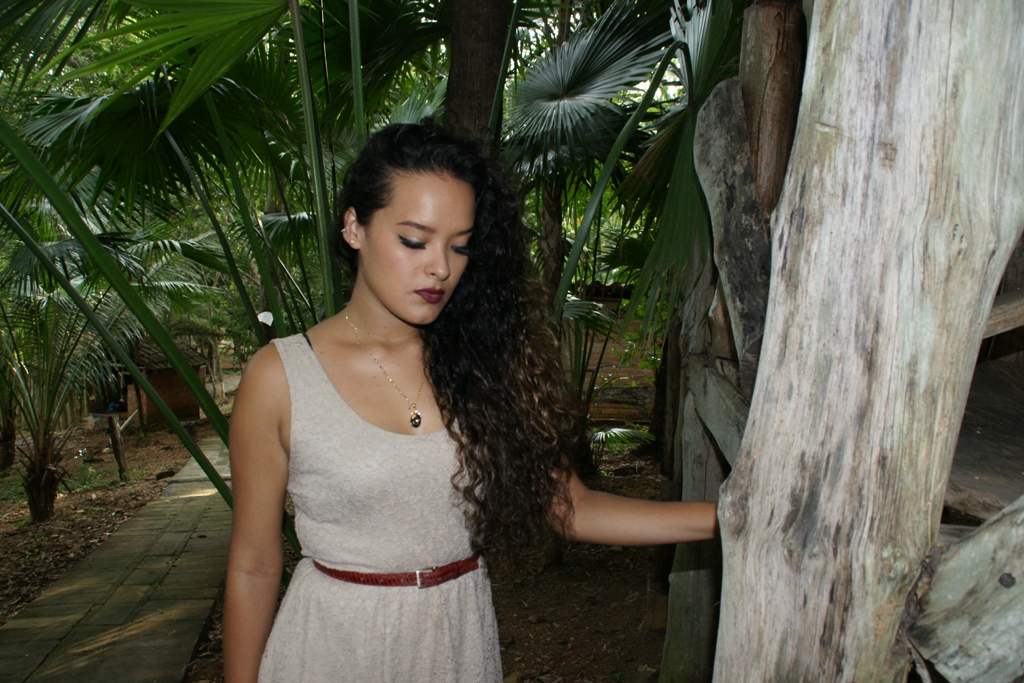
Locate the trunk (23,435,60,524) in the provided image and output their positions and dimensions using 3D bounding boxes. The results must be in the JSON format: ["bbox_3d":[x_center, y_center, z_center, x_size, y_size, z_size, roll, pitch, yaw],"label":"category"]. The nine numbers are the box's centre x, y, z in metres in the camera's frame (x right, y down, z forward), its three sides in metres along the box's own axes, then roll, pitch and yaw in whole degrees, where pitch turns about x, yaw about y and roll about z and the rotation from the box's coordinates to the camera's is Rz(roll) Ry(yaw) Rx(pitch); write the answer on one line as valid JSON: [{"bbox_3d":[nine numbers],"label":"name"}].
[{"bbox_3d":[-3.798,1.106,6.200,0.290,0.720,0.280,0,0,0],"label":"trunk"}]

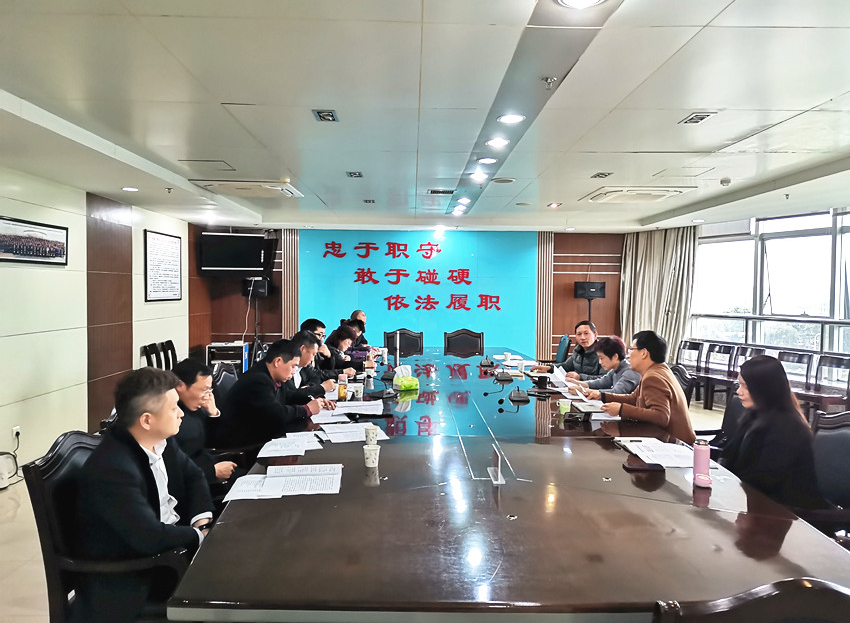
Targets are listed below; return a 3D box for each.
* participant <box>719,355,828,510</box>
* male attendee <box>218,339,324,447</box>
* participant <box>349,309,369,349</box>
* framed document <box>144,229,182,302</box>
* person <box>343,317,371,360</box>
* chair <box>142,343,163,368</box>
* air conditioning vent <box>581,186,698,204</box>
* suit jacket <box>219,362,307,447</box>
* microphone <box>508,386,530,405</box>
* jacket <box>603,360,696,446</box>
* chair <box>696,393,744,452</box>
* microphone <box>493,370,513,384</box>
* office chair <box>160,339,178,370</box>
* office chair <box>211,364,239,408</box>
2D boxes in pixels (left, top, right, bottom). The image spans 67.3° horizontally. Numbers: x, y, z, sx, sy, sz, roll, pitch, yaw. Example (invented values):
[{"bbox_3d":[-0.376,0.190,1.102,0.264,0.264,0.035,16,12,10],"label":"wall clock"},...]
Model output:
[{"bbox_3d":[1.484,0.811,2.855,0.680,1.230,0.500,0,2,7],"label":"participant"},{"bbox_3d":[-0.917,0.782,3.900,0.700,1.230,0.530,0,2,-1],"label":"male attendee"},{"bbox_3d":[-0.823,0.629,7.514,0.780,1.270,0.540,1,2,11],"label":"participant"},{"bbox_3d":[-3.290,-0.561,8.120,0.030,0.850,1.160,0,2,-1],"label":"framed document"},{"bbox_3d":[-0.885,0.689,6.700,0.720,1.220,0.520,0,2,-1],"label":"person"},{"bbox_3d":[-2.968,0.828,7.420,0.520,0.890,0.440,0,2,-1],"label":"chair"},{"bbox_3d":[2.266,-1.243,6.900,0.940,0.050,0.960,0,2,-1],"label":"air conditioning vent"},{"bbox_3d":[-0.957,0.618,3.900,0.570,0.620,0.530,0,2,-1],"label":"suit jacket"},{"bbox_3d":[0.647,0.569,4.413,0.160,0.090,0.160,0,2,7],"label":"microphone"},{"bbox_3d":[1.336,0.604,3.847,0.580,0.640,0.540,0,2,10],"label":"jacket"},{"bbox_3d":[1.656,0.916,3.812,0.600,0.960,0.600,0,2,-1],"label":"chair"},{"bbox_3d":[0.649,0.539,5.353,0.160,0.100,0.140,0,2,-1],"label":"microphone"},{"bbox_3d":[-2.867,0.801,7.633,0.500,0.880,0.450,0,2,-1],"label":"office chair"},{"bbox_3d":[-1.265,0.873,4.907,0.600,0.960,0.600,0,2,-1],"label":"office chair"}]

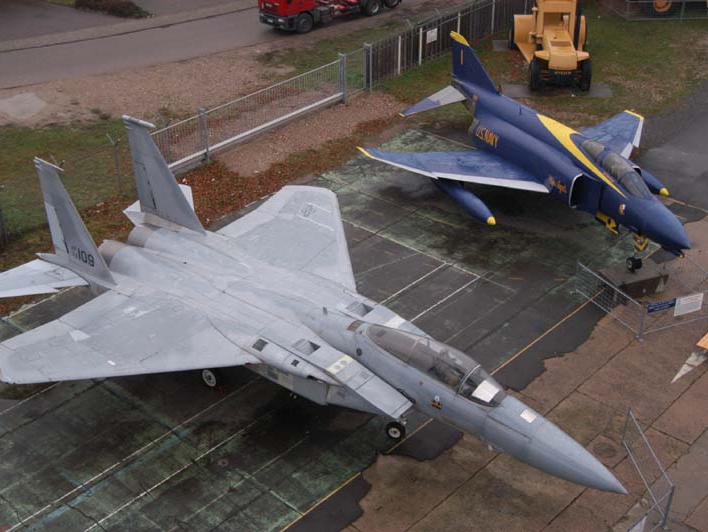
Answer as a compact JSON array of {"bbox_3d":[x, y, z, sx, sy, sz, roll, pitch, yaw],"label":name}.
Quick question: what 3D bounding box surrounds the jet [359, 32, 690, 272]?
[{"bbox_3d":[7.054,-4.407,38.669,11.710,5.050,17.500,-10,25,-16],"label":"jet"}]

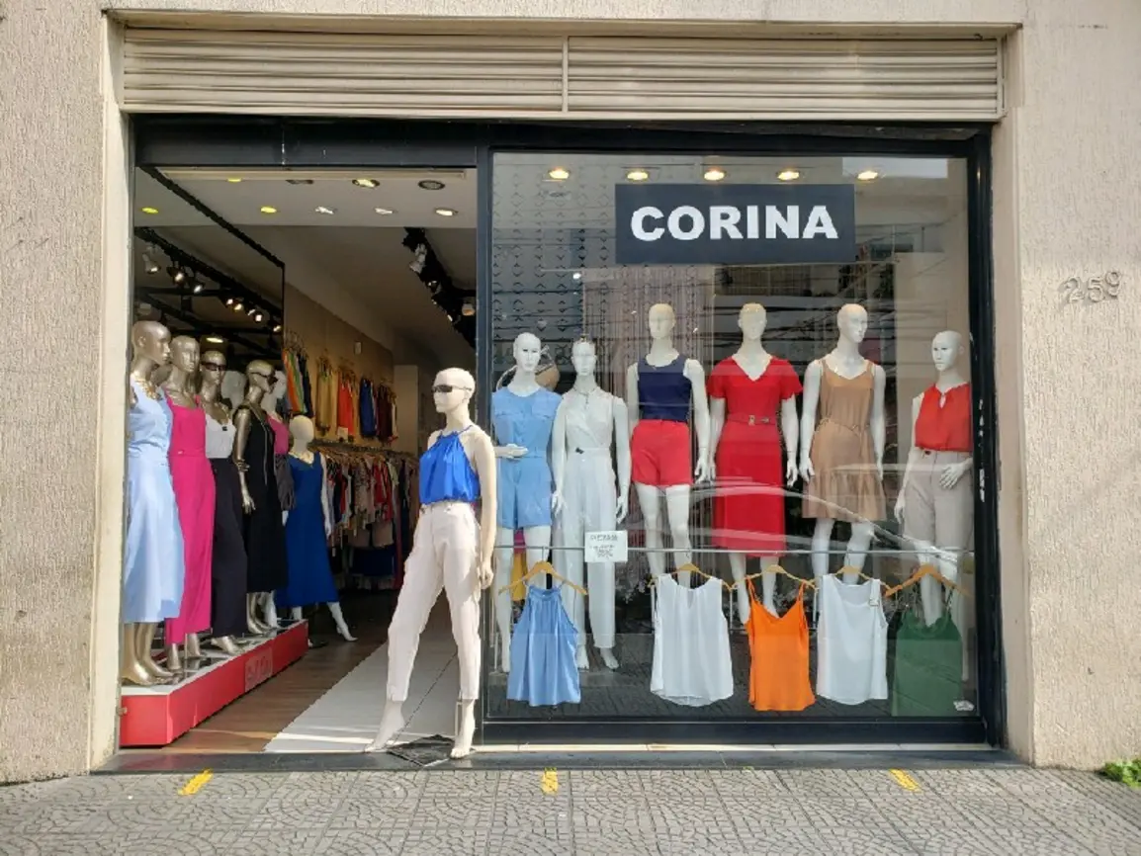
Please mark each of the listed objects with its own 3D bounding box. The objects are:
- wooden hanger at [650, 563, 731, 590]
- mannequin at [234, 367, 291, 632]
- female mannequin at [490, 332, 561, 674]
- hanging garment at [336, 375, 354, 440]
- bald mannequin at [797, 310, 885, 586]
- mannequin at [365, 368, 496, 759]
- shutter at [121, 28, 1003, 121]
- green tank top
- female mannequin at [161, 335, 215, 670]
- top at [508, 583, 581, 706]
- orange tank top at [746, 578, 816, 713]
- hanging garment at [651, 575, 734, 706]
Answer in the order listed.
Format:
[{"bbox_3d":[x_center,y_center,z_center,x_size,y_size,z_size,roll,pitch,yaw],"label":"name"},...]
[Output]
[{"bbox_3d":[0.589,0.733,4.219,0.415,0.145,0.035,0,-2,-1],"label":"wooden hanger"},{"bbox_3d":[-2.080,0.452,5.715,0.320,1.790,0.400,-1,-3,29],"label":"mannequin"},{"bbox_3d":[-0.243,0.385,4.606,0.430,1.796,0.310,0,-3,9],"label":"female mannequin"},{"bbox_3d":[-2.180,-0.206,8.325,0.120,0.634,0.380,0,-3,4],"label":"hanging garment"},{"bbox_3d":[1.537,0.189,4.817,0.460,1.800,0.340,0,-3,0],"label":"bald mannequin"},{"bbox_3d":[-0.606,0.604,3.972,0.530,1.785,0.420,-2,-3,37],"label":"mannequin"},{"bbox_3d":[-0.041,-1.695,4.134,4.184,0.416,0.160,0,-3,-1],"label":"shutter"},{"bbox_3d":[1.738,1.138,4.181,0.359,0.586,0.090,0,-3,-1],"label":"green tank top"},{"bbox_3d":[-2.083,0.389,4.719,0.310,1.808,0.380,-2,-4,44],"label":"female mannequin"},{"bbox_3d":[-0.127,1.054,4.154,0.364,0.583,0.090,0,-3,-1],"label":"top"},{"bbox_3d":[1.030,1.066,4.210,0.350,0.660,0.080,0,-2,-1],"label":"orange tank top"},{"bbox_3d":[0.603,1.052,4.233,0.410,0.650,0.080,0,-3,3],"label":"hanging garment"}]

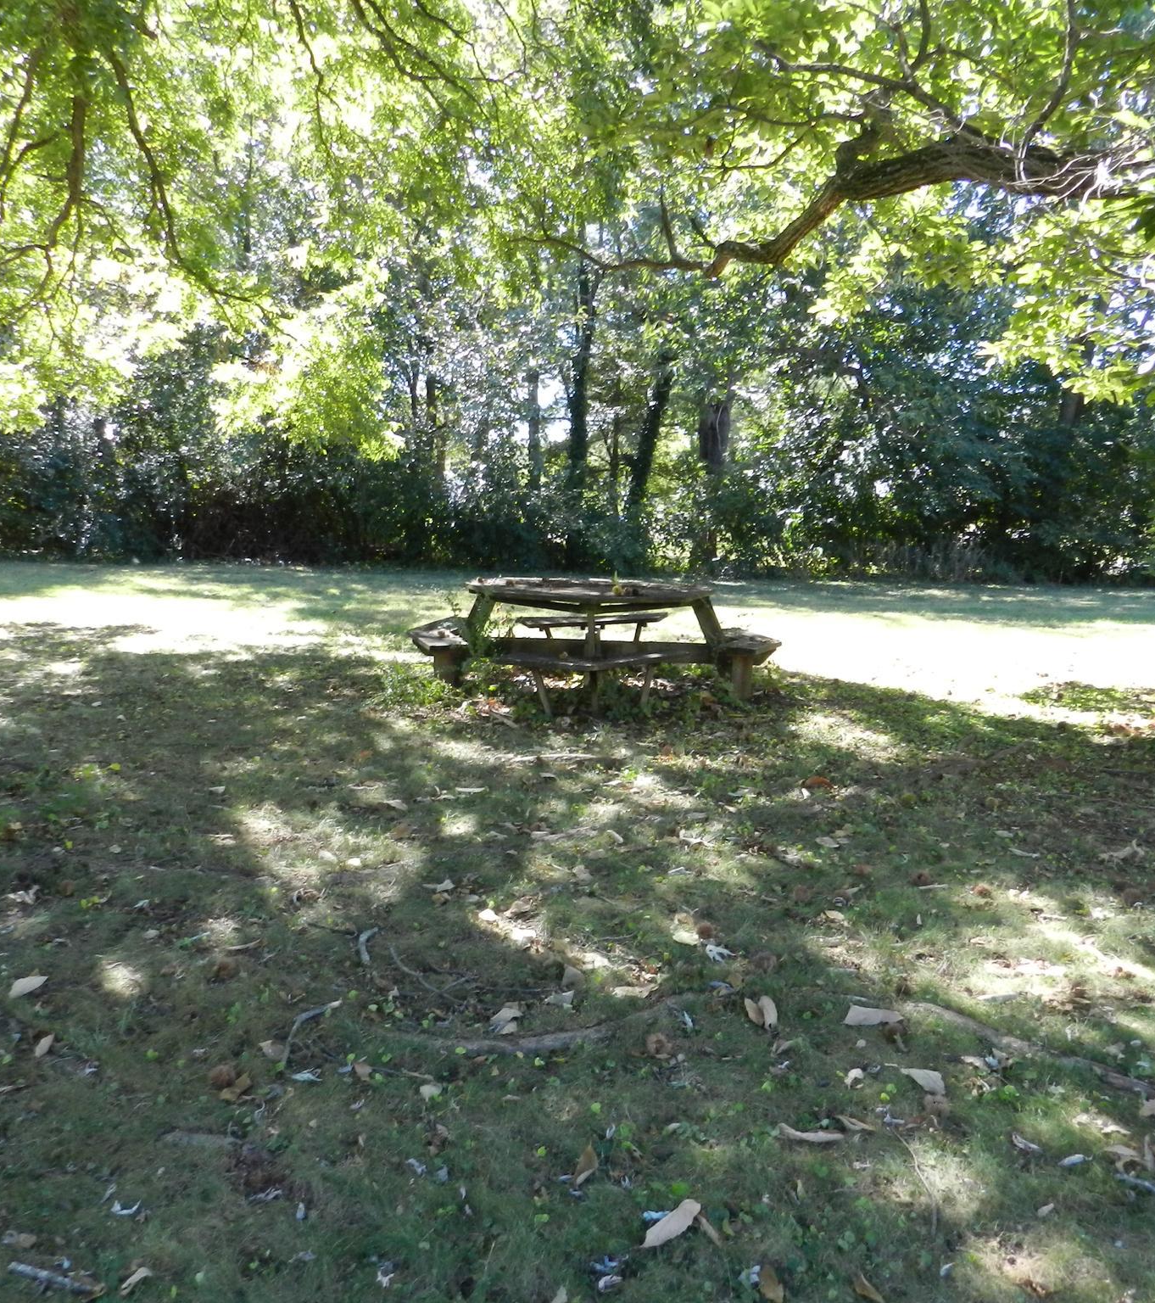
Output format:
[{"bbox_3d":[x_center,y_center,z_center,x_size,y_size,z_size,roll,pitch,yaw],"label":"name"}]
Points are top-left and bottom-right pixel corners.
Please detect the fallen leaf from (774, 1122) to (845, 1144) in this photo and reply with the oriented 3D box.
[{"bbox_3d":[0.522,1.082,2.597,0.152,0.028,0.045,3,8,14],"label":"fallen leaf"}]

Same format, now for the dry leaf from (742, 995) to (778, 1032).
[{"bbox_3d":[0.495,0.976,3.109,0.082,0.045,0.140,0,8,-6],"label":"dry leaf"}]

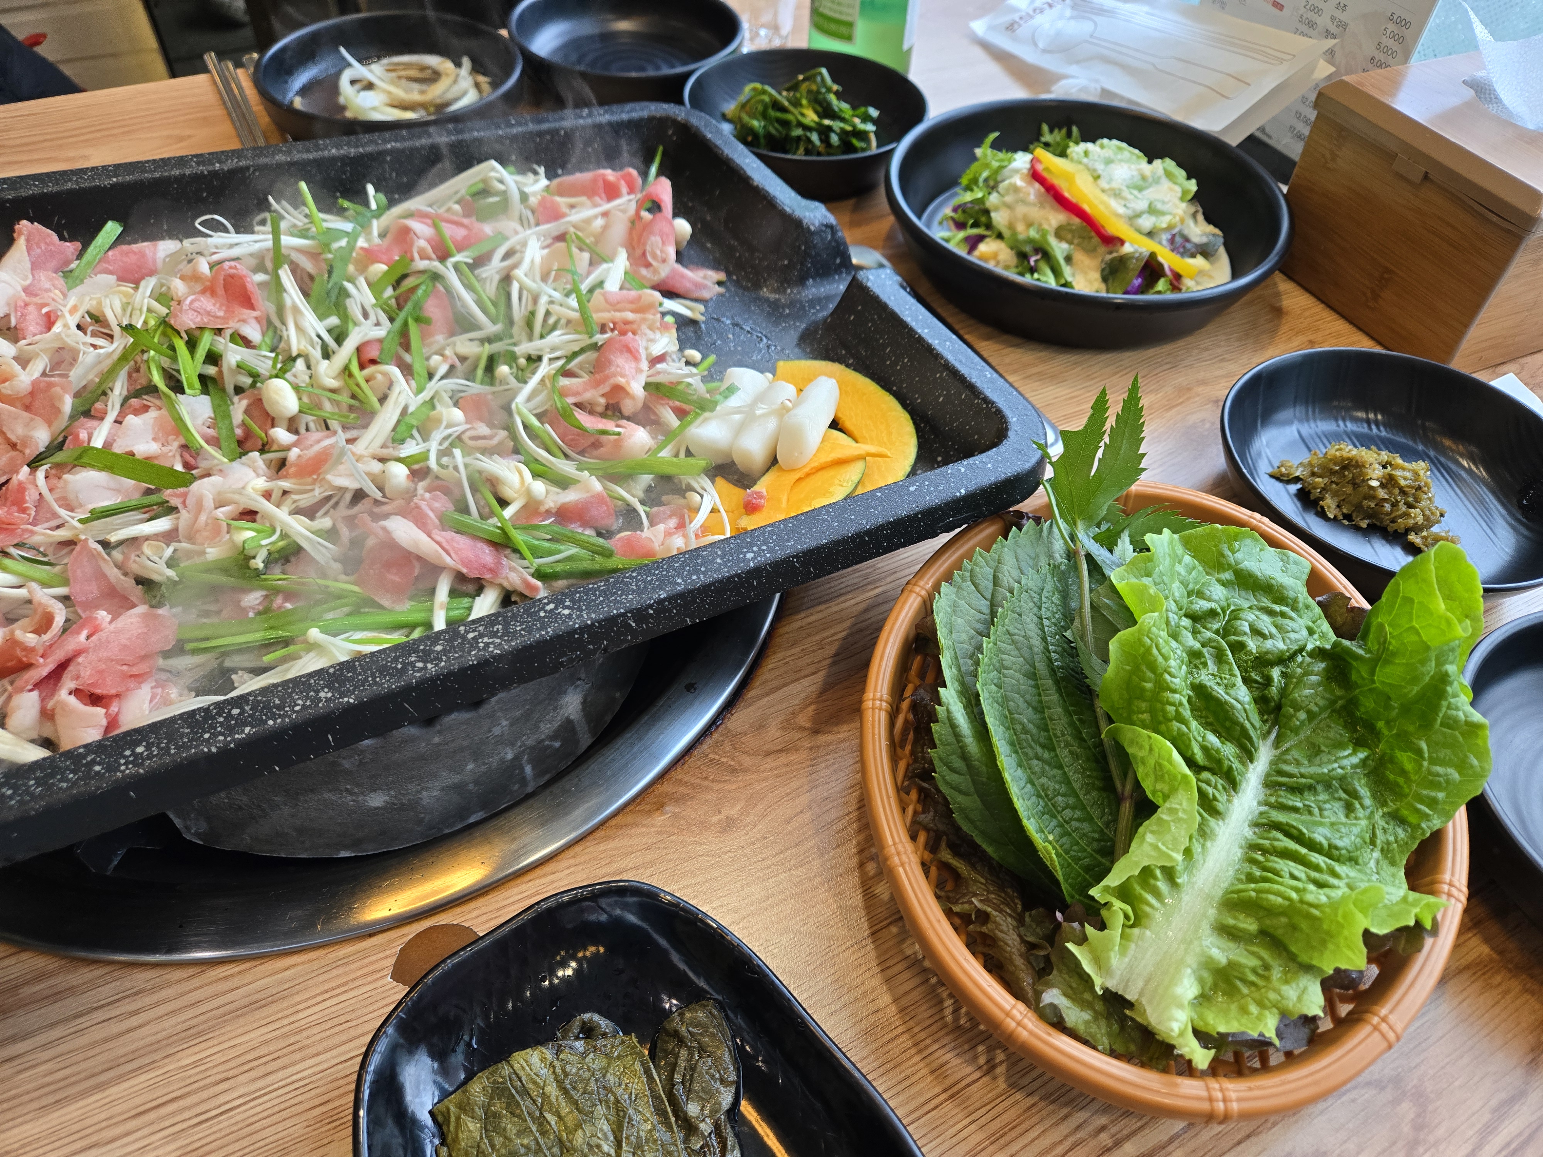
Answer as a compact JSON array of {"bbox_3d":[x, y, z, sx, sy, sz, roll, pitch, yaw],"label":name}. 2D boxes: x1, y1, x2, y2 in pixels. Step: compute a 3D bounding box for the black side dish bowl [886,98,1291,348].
[{"bbox_3d":[0.152,-0.175,0.514,0.193,0.042,0.193,1,49,-2],"label":"black side dish bowl"}]

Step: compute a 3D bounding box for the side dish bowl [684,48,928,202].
[{"bbox_3d":[0.019,-0.253,0.578,0.135,0.035,0.135,1,49,-2],"label":"side dish bowl"}]

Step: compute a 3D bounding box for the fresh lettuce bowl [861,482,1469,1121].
[{"bbox_3d":[0.110,0.055,0.310,0.166,0.050,0.208,16,51,11],"label":"fresh lettuce bowl"}]

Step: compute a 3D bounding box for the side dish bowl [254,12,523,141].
[{"bbox_3d":[-0.210,-0.271,0.580,0.141,0.038,0.141,1,49,-2],"label":"side dish bowl"}]

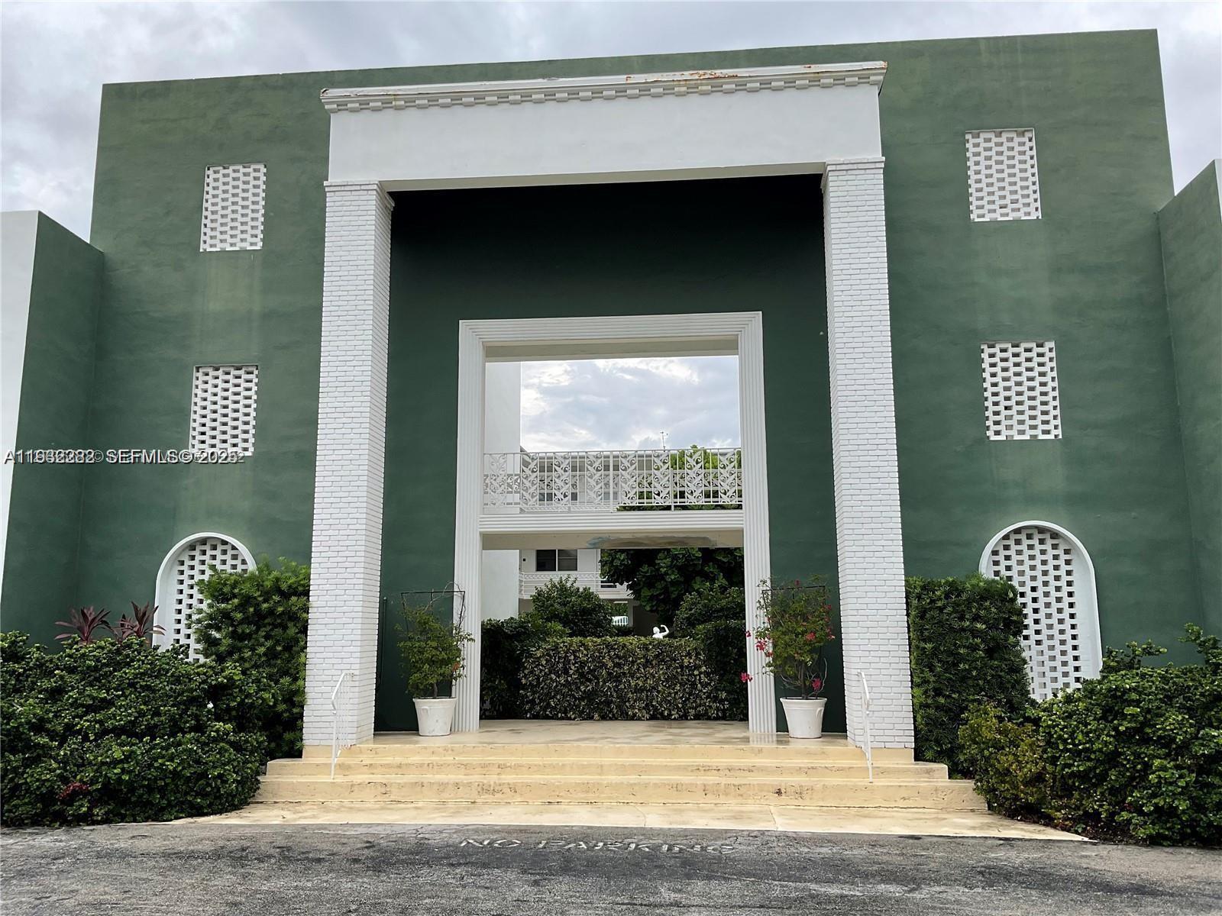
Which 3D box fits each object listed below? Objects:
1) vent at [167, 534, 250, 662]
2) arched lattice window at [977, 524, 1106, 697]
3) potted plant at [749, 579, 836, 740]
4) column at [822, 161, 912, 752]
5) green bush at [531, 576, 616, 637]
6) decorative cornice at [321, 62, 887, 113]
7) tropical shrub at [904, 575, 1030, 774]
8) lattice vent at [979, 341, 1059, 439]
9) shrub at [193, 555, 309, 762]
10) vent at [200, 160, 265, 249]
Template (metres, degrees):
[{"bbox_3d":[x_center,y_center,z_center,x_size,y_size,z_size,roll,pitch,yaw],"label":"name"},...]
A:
[{"bbox_3d":[-5.260,2.198,13.462,1.181,2.306,0.142,-1,-9,5],"label":"vent"},{"bbox_3d":[5.210,1.968,12.447,1.347,2.400,0.236,-1,-9,5],"label":"arched lattice window"},{"bbox_3d":[2.160,2.352,12.145,1.021,1.866,0.850,-1,-9,5],"label":"potted plant"},{"bbox_3d":[2.968,-0.160,11.959,0.677,6.784,0.701,-1,-10,5],"label":"column"},{"bbox_3d":[-0.577,2.948,16.369,1.380,2.079,1.323,-1,-9,5],"label":"green bush"},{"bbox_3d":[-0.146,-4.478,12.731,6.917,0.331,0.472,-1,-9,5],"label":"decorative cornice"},{"bbox_3d":[4.013,2.561,11.790,1.286,2.306,1.282,-1,-10,5],"label":"tropical shrub"},{"bbox_3d":[5.304,-0.862,13.254,0.914,1.289,0.120,-1,-10,5],"label":"lattice vent"},{"bbox_3d":[-4.163,2.519,12.210,1.351,2.485,1.181,-1,-9,5],"label":"shrub"},{"bbox_3d":[-5.367,-3.566,14.634,0.894,1.299,0.120,-1,-10,5],"label":"vent"}]

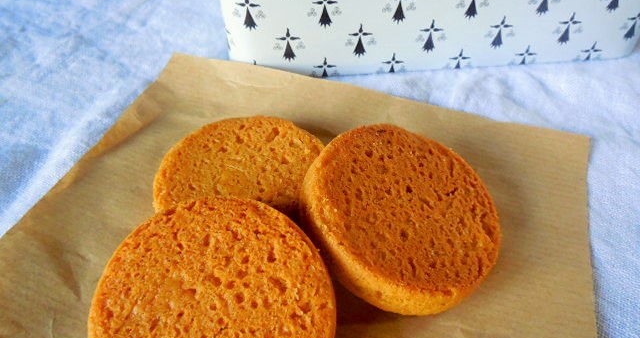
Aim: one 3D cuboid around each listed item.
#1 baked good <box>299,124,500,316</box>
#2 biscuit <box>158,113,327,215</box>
[{"bbox_3d":[0.026,0.013,0.145,0.061,0.013,0.061,13,48,-15],"label":"baked good"},{"bbox_3d":[-0.025,0.007,0.161,0.061,0.013,0.061,0,49,0],"label":"biscuit"}]

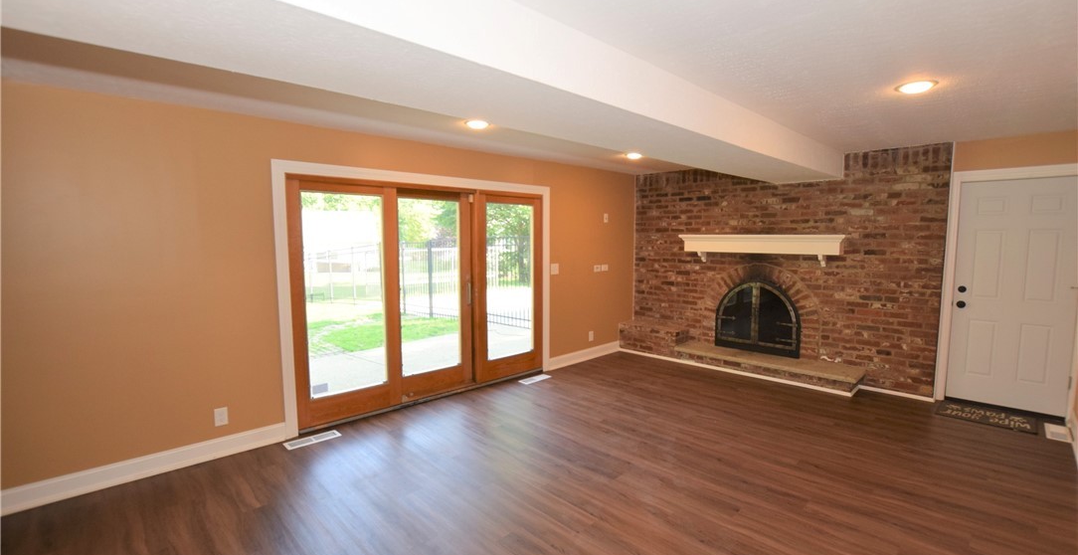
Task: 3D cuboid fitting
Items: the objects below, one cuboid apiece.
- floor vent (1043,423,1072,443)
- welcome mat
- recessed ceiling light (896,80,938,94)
[{"bbox_3d":[4.196,1.249,3.628,0.400,0.012,0.140,-5,7,-44],"label":"floor vent"},{"bbox_3d":[3.939,1.222,3.957,0.460,0.012,0.620,-5,7,-44],"label":"welcome mat"},{"bbox_3d":[2.187,-1.099,2.603,0.190,0.020,0.190,-5,7,-44],"label":"recessed ceiling light"}]

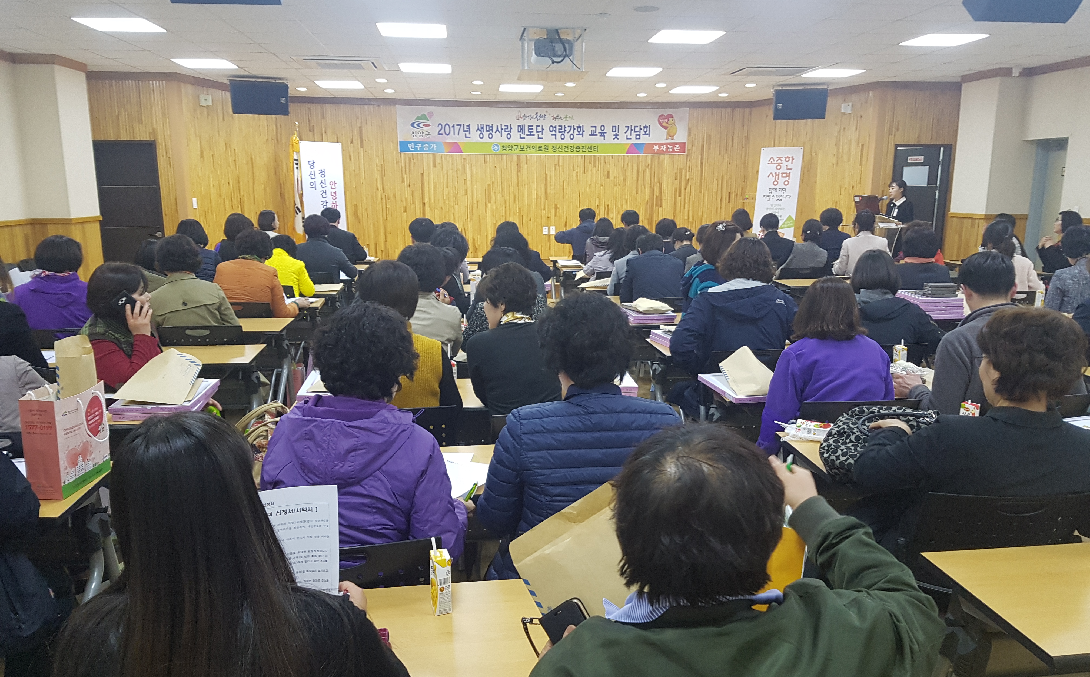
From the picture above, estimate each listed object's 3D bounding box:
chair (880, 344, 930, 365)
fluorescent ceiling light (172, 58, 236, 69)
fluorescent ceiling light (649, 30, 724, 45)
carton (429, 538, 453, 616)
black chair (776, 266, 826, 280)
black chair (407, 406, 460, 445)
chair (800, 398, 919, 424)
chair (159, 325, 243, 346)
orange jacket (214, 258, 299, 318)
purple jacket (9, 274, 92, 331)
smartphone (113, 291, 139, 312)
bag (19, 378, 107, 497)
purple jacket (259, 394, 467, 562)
[{"bbox_3d":[1.627,0.396,4.239,0.480,0.810,0.530,-1,11,-7],"label":"chair"},{"bbox_3d":[-3.892,-3.182,9.398,0.590,0.070,0.590,-1,11,-5],"label":"fluorescent ceiling light"},{"bbox_3d":[1.345,-2.895,7.812,0.605,0.060,0.605,-1,10,-5],"label":"fluorescent ceiling light"},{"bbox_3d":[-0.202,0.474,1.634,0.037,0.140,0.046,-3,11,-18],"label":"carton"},{"bbox_3d":[2.358,-0.288,7.900,0.480,0.810,0.530,-3,11,-14],"label":"black chair"},{"bbox_3d":[-0.556,0.612,3.108,0.480,0.820,0.530,-1,10,-5],"label":"black chair"},{"bbox_3d":[1.123,0.582,3.279,0.480,0.820,0.530,-1,10,-5],"label":"chair"},{"bbox_3d":[-1.900,0.298,4.715,0.480,0.810,0.530,-1,11,-8],"label":"chair"},{"bbox_3d":[-1.957,-0.243,5.569,0.540,0.610,0.440,0,11,-2],"label":"orange jacket"},{"bbox_3d":[-2.831,-0.089,4.779,0.480,0.600,0.340,-1,10,-5],"label":"purple jacket"},{"bbox_3d":[-1.803,-0.133,3.555,0.150,0.075,0.010,42,1,-14],"label":"smartphone"},{"bbox_3d":[-1.382,0.287,2.365,0.100,0.283,0.232,0,10,3],"label":"bag"},{"bbox_3d":[-0.444,0.420,2.018,0.500,0.620,0.420,-1,11,-5],"label":"purple jacket"}]

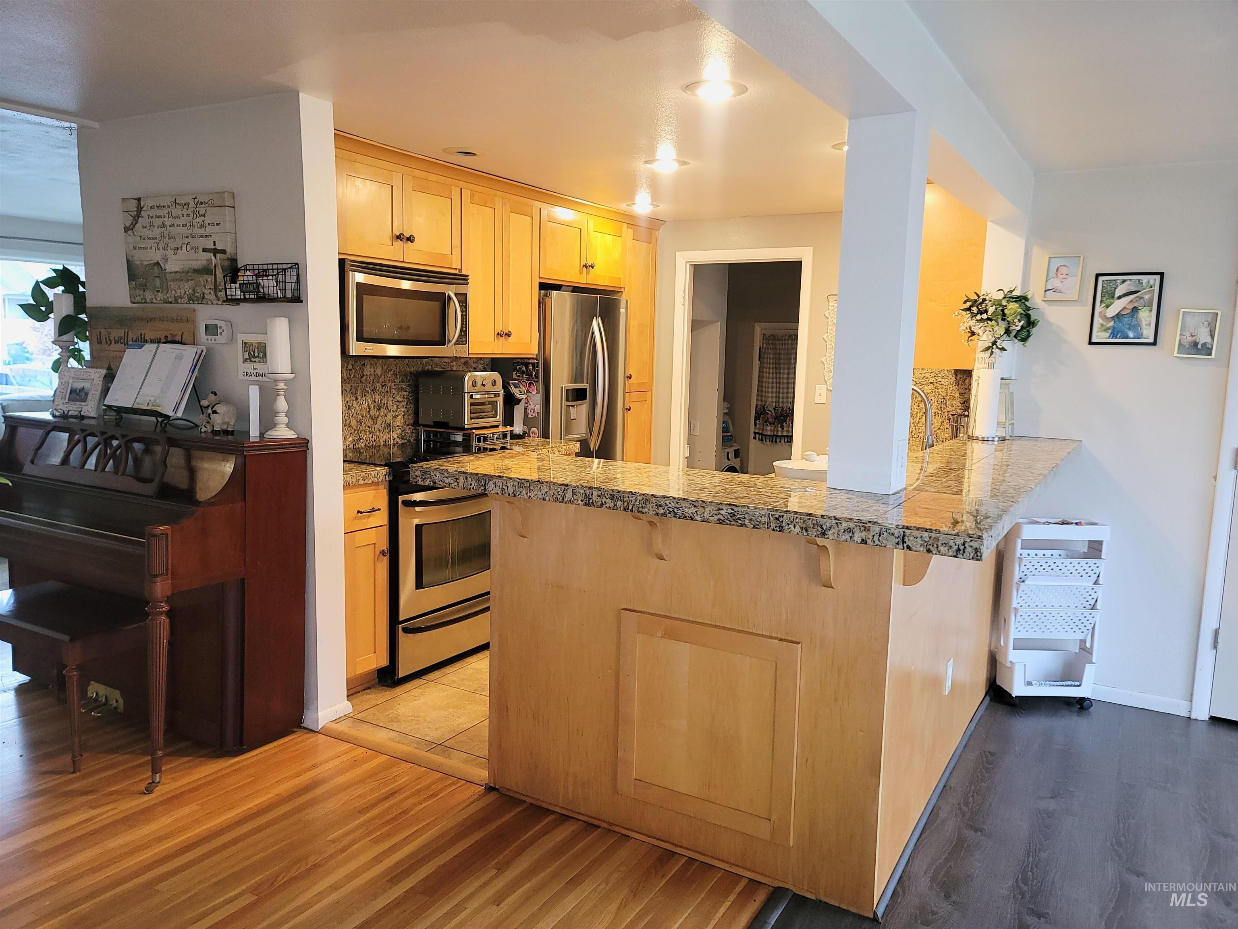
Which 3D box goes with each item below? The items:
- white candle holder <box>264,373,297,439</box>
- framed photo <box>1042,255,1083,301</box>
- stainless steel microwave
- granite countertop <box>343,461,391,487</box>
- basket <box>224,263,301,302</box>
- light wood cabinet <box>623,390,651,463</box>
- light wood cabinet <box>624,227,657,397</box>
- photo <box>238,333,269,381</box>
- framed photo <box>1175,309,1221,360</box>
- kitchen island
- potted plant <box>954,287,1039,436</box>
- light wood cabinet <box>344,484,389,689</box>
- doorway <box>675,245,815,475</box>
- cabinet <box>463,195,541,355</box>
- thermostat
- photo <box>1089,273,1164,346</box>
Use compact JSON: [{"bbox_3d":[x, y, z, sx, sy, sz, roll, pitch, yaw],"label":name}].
[{"bbox_3d":[-1.204,-0.212,3.175,0.113,0.226,0.113,5,8,28],"label":"white candle holder"},{"bbox_3d":[1.838,-0.770,3.700,0.136,0.182,0.018,6,8,30],"label":"framed photo"},{"bbox_3d":[-1.079,-0.694,4.086,0.375,0.388,0.761,6,8,30],"label":"stainless steel microwave"},{"bbox_3d":[-1.267,0.030,3.660,0.604,0.059,0.330,6,8,30],"label":"granite countertop"},{"bbox_3d":[-1.276,-0.650,3.184,0.275,0.135,0.110,5,8,28],"label":"basket"},{"bbox_3d":[-0.088,0.040,6.069,0.460,1.075,0.427,6,8,30],"label":"light wood cabinet"},{"bbox_3d":[-0.061,-1.017,5.936,0.460,1.050,0.427,6,8,30],"label":"light wood cabinet"},{"bbox_3d":[-1.309,-0.384,3.231,0.181,0.168,0.020,6,9,29],"label":"photo"},{"bbox_3d":[2.295,-0.517,3.544,0.134,0.185,0.018,6,8,30],"label":"framed photo"},{"bbox_3d":[0.640,0.495,3.142,1.508,1.096,2.435,6,8,30],"label":"kitchen island"},{"bbox_3d":[1.599,-0.424,3.786,0.320,0.620,0.290,6,8,30],"label":"potted plant"},{"bbox_3d":[-1.267,0.494,3.746,0.600,0.880,0.240,6,8,30],"label":"light wood cabinet"},{"bbox_3d":[0.795,-0.355,5.967,0.972,2.095,0.130,6,8,30],"label":"doorway"},{"bbox_3d":[-0.740,-0.974,4.659,0.333,0.795,0.625,6,8,30],"label":"cabinet"},{"bbox_3d":[-1.523,-0.501,3.385,0.137,0.086,0.030,5,8,28],"label":"thermostat"},{"bbox_3d":[2.079,-0.637,3.660,0.245,0.292,0.020,6,8,30],"label":"photo"}]

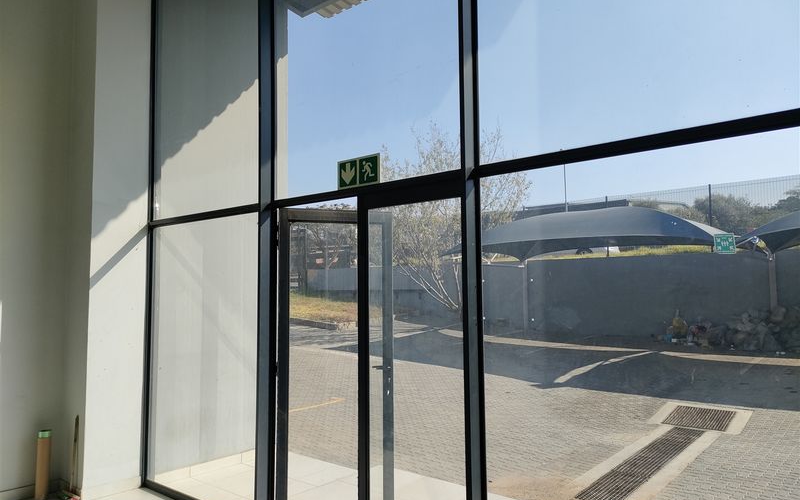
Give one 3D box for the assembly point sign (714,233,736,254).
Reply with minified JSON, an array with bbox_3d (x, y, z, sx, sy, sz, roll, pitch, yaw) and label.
[{"bbox_3d":[7.407,-0.141,14.200,0.440,0.440,0.020,-8,-8,34],"label":"assembly point sign"}]

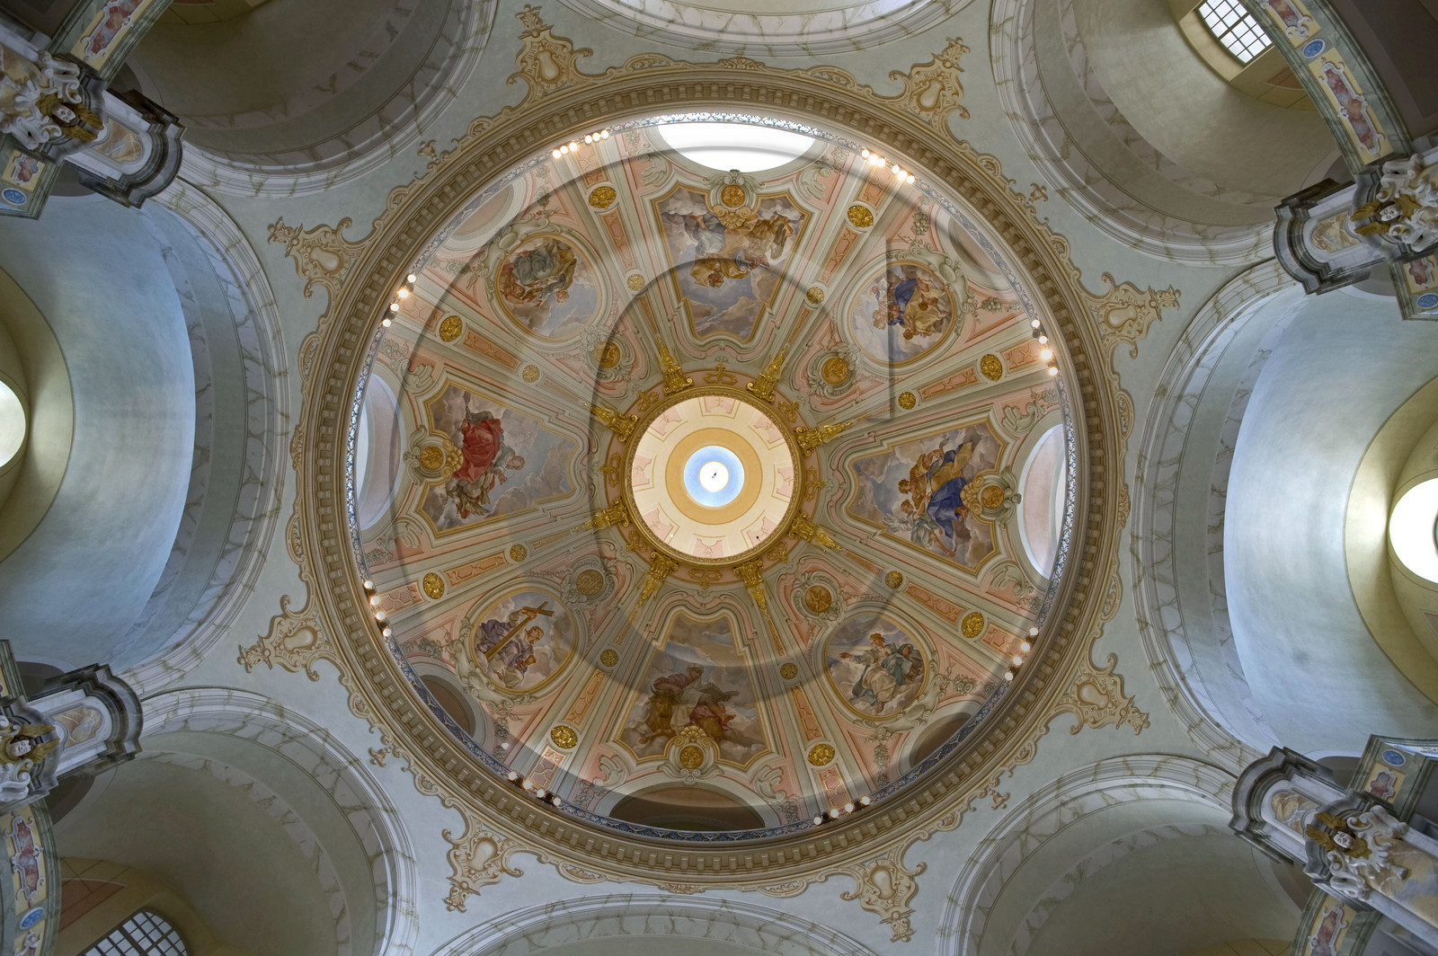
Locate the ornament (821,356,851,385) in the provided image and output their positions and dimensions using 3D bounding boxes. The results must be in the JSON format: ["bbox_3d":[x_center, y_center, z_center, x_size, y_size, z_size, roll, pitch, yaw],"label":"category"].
[{"bbox_3d":[4.410,-4.061,33.300,1.050,0.100,1.100,49,-56,0],"label":"ornament"}]

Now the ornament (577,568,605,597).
[{"bbox_3d":[-4.879,3.976,33.300,1.050,0.100,1.100,50,-124,0],"label":"ornament"}]

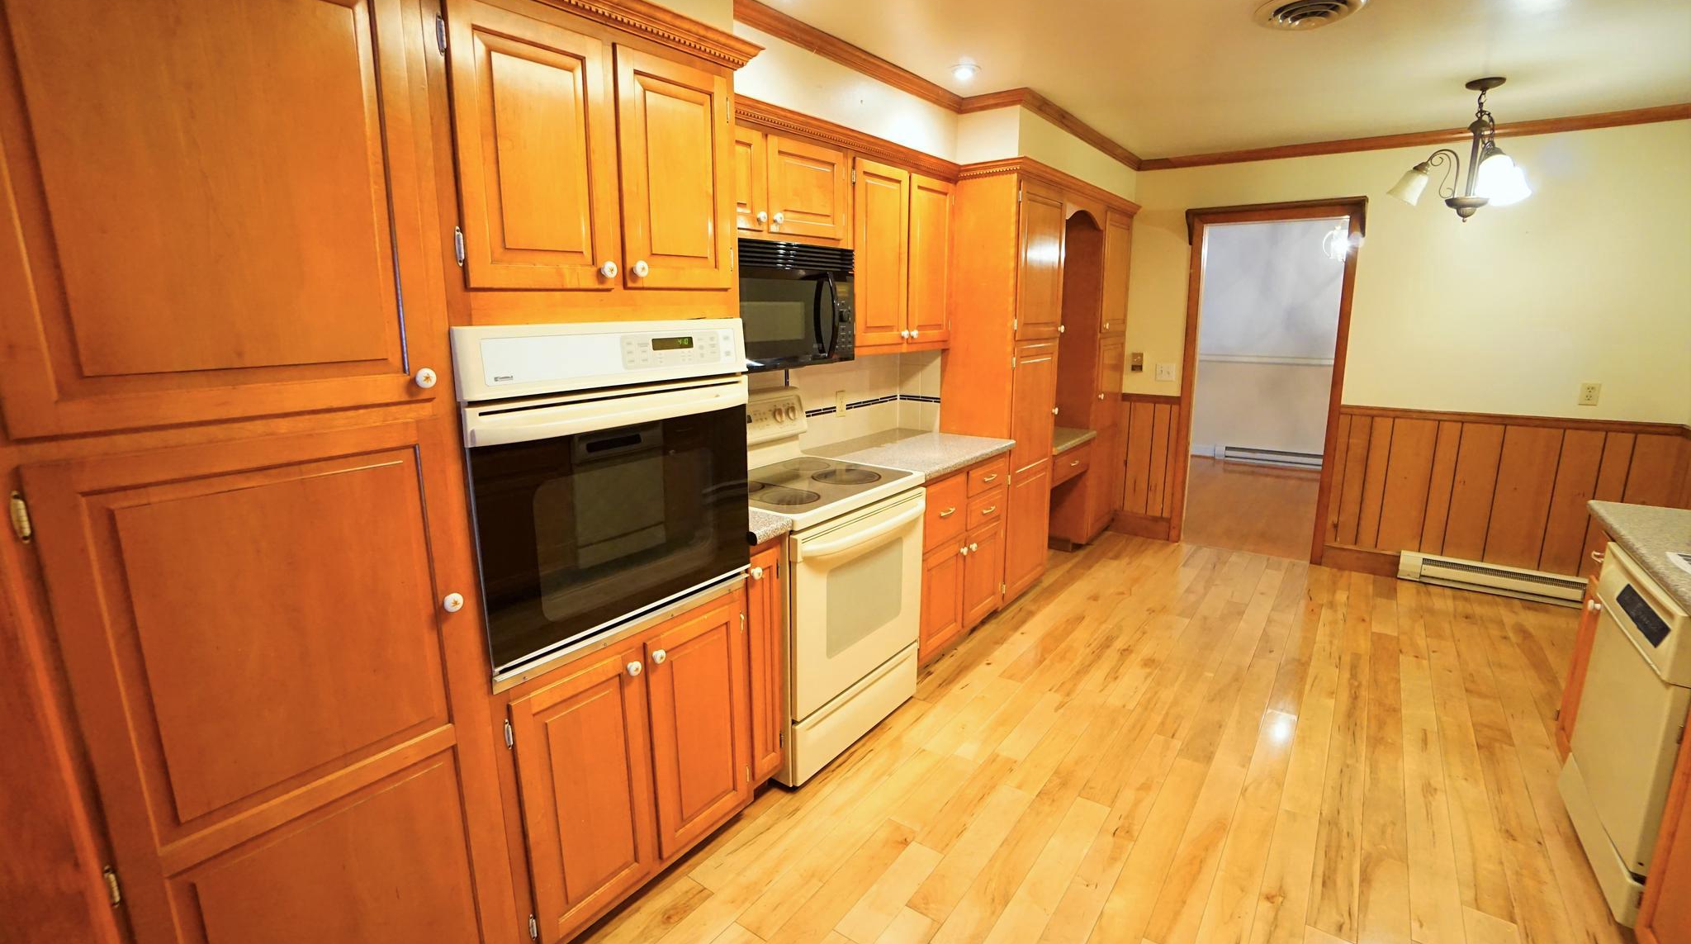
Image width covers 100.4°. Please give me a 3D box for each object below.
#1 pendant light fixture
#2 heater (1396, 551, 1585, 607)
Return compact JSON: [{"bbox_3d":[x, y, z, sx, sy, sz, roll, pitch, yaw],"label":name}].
[{"bbox_3d":[2.617,-1.343,2.987,0.485,0.544,0.490,9,15,36],"label":"pendant light fixture"},{"bbox_3d":[3.584,0.598,3.854,0.870,0.171,0.070,9,15,36],"label":"heater"}]

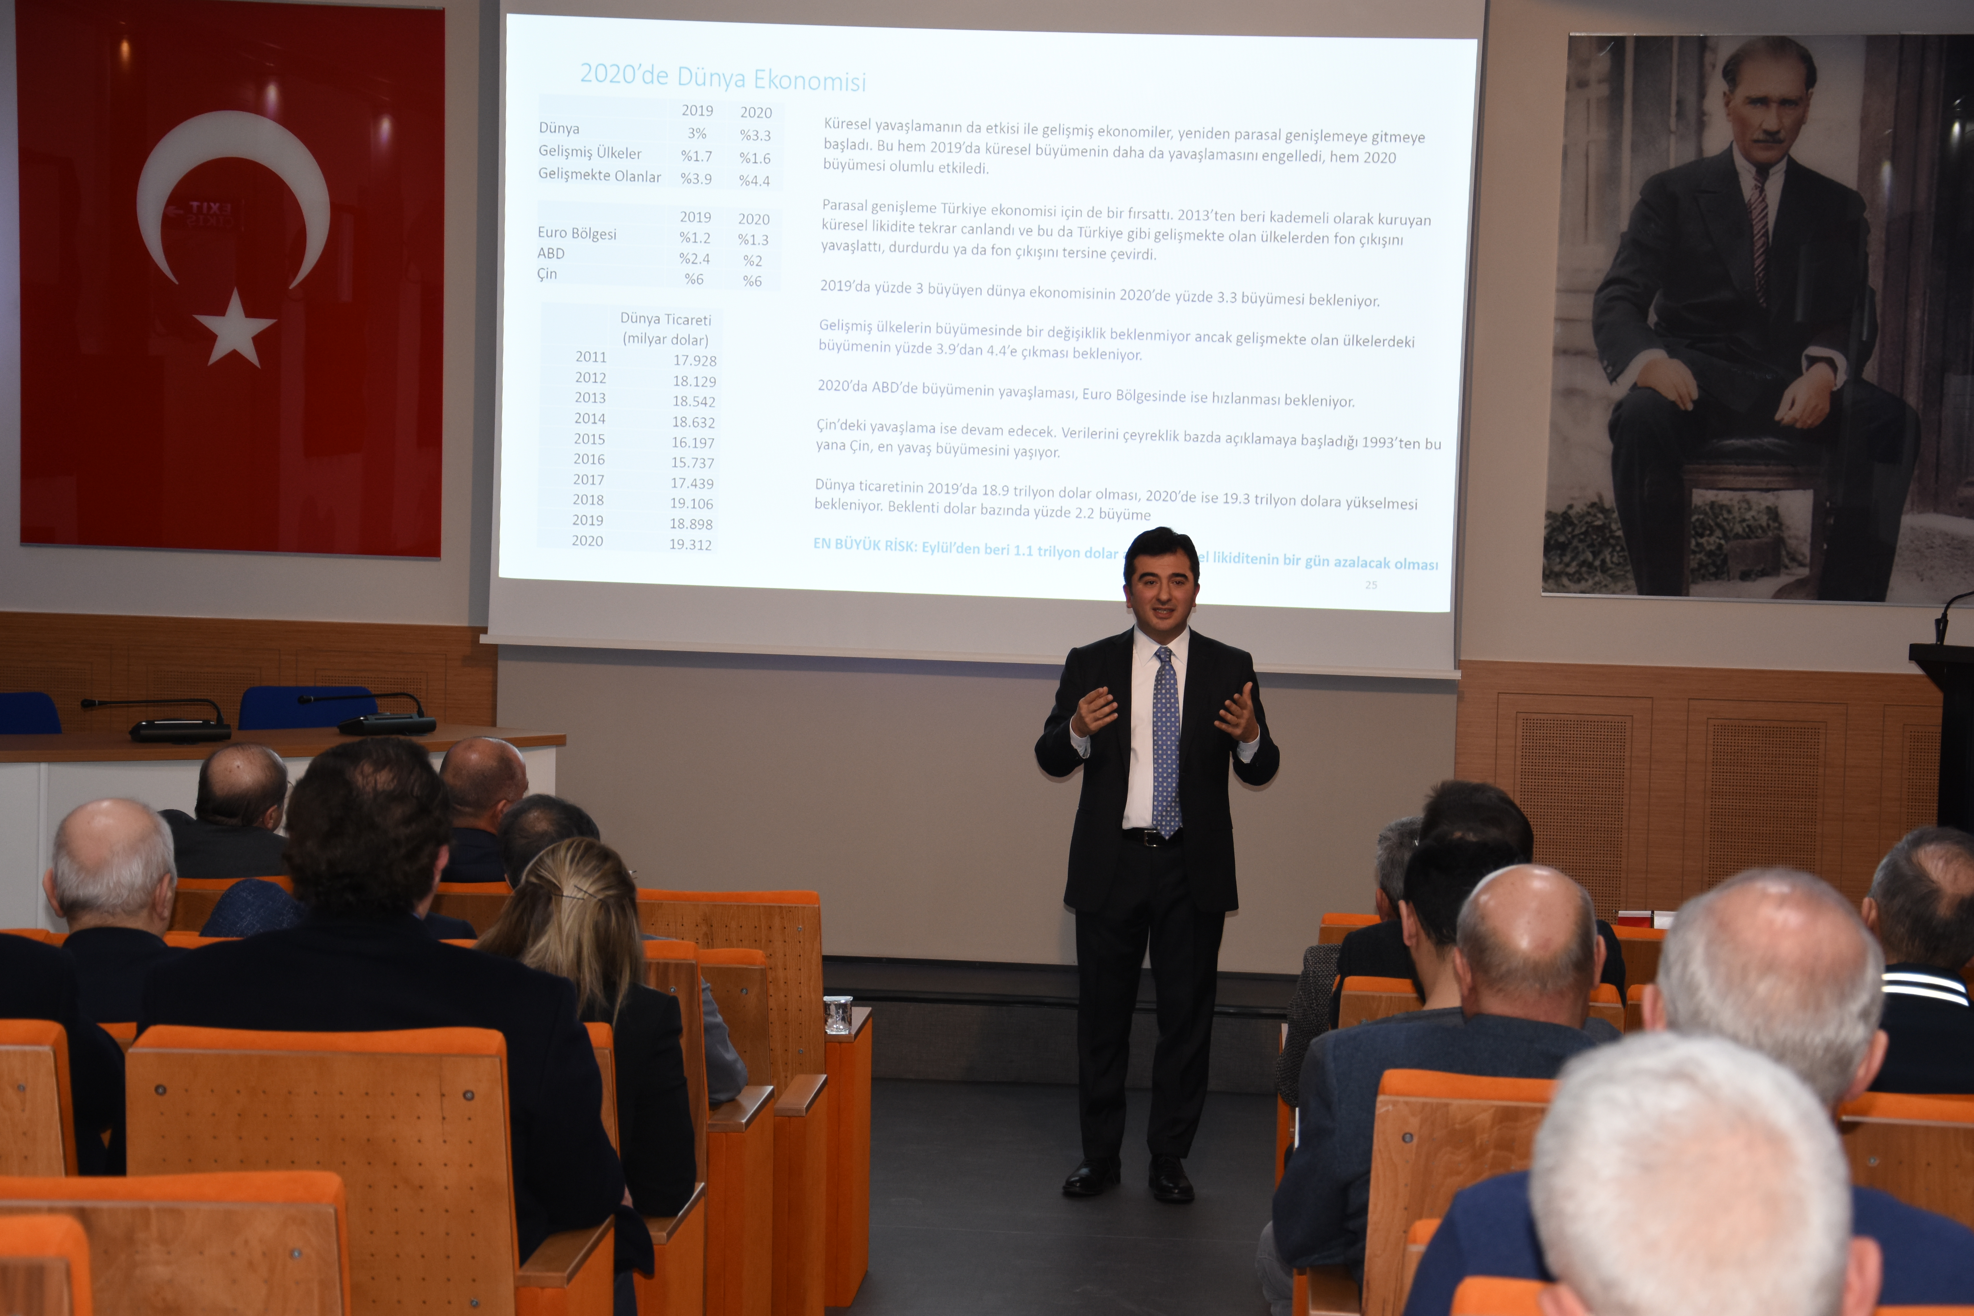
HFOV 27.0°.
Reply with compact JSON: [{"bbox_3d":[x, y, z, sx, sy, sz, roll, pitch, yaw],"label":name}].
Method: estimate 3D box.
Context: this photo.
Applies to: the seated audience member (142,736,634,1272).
[{"bbox_3d":[-0.854,0.784,5.943,0.640,1.360,0.800,2,7,2],"label":"seated audience member"}]

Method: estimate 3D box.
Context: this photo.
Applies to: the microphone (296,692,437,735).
[{"bbox_3d":[-1.786,0.167,11.916,0.410,0.115,0.140,0,7,-14],"label":"microphone"}]

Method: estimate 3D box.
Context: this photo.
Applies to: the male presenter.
[{"bbox_3d":[0.429,0.550,10.645,0.620,1.755,0.440,2,7,3],"label":"male presenter"}]

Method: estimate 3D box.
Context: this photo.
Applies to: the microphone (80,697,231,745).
[{"bbox_3d":[-2.351,0.179,11.718,0.430,0.115,0.140,0,7,-10],"label":"microphone"}]

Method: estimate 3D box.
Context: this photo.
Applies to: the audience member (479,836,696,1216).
[{"bbox_3d":[-0.708,0.904,6.975,0.480,1.260,0.800,2,7,2],"label":"audience member"}]

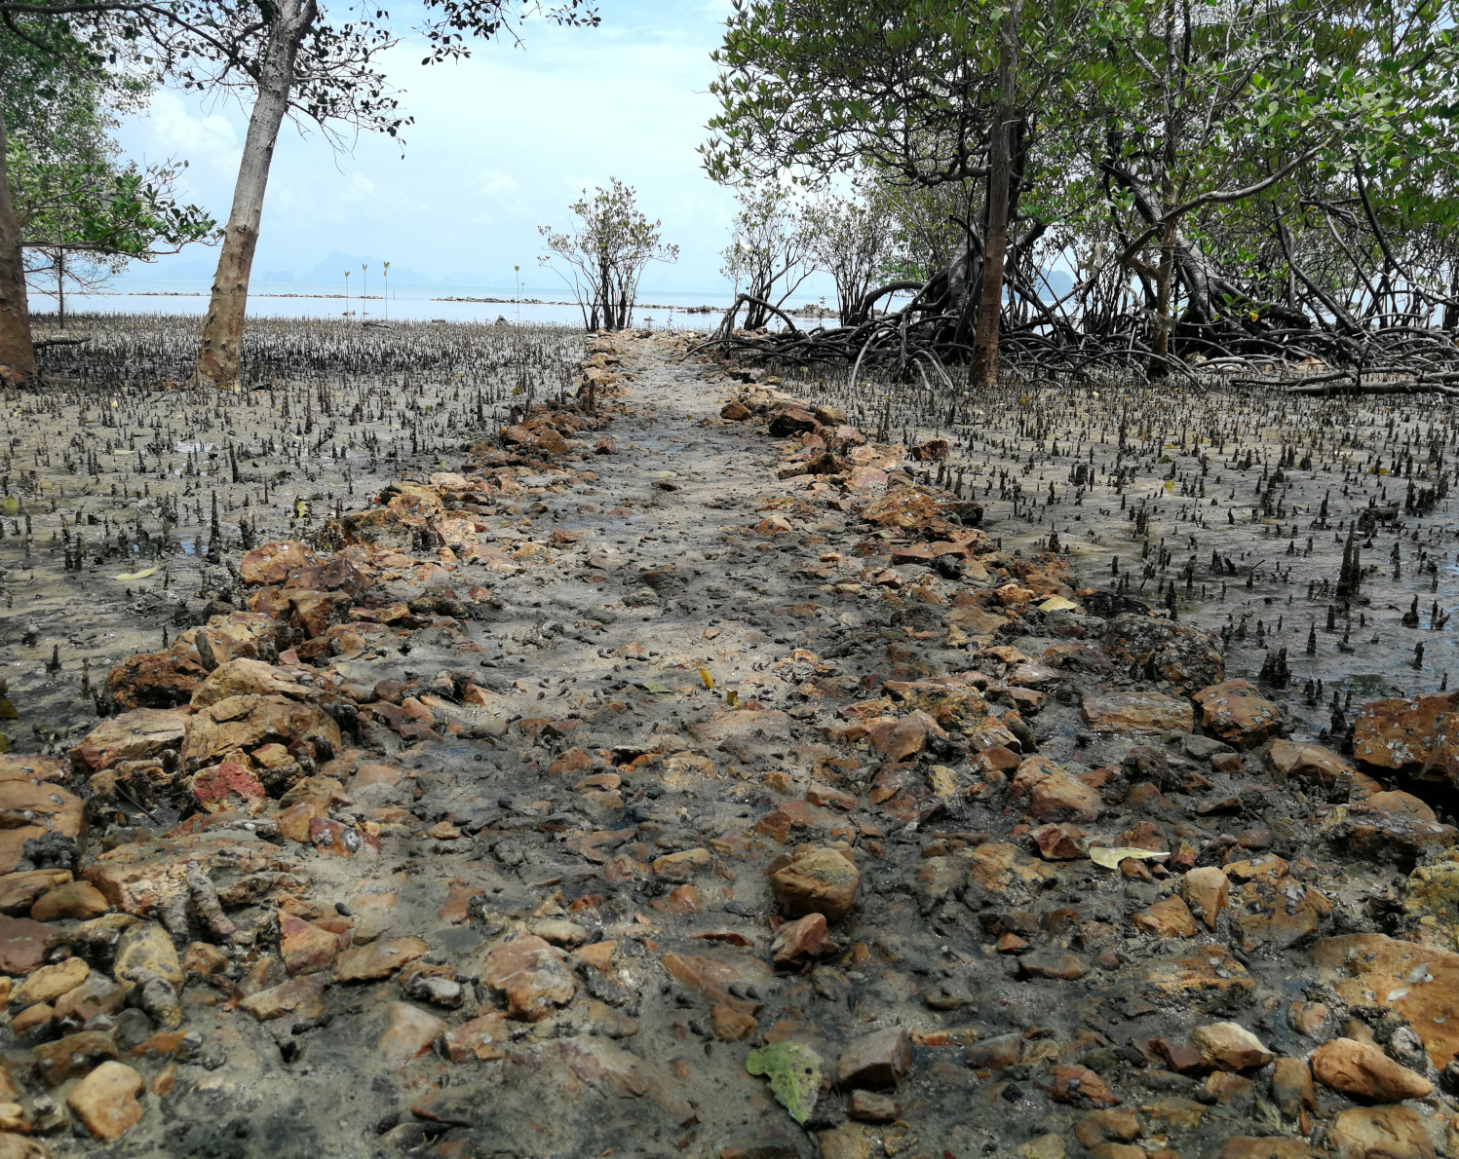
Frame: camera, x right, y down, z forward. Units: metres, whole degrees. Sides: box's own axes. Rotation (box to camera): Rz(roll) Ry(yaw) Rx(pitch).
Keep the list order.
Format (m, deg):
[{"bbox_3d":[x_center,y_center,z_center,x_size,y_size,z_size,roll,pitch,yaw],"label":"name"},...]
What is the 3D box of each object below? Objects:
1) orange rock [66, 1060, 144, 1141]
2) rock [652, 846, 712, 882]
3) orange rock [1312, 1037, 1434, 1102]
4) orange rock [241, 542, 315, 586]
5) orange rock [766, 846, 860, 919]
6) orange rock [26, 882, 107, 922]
[{"bbox_3d":[-0.716,0.597,1.384,0.077,0.066,0.079,-6,15,-29],"label":"orange rock"},{"bbox_3d":[-0.070,0.423,1.793,0.087,0.042,0.052,-1,14,-10],"label":"rock"},{"bbox_3d":[0.715,0.546,1.345,0.119,0.046,0.060,5,14,16],"label":"orange rock"},{"bbox_3d":[-1.463,-0.052,3.912,0.233,0.128,0.181,-4,14,-20],"label":"orange rock"},{"bbox_3d":[0.132,0.480,1.911,0.146,0.091,0.112,2,13,5],"label":"orange rock"},{"bbox_3d":[-0.973,0.472,1.772,0.101,0.037,0.058,-6,15,-30],"label":"orange rock"}]

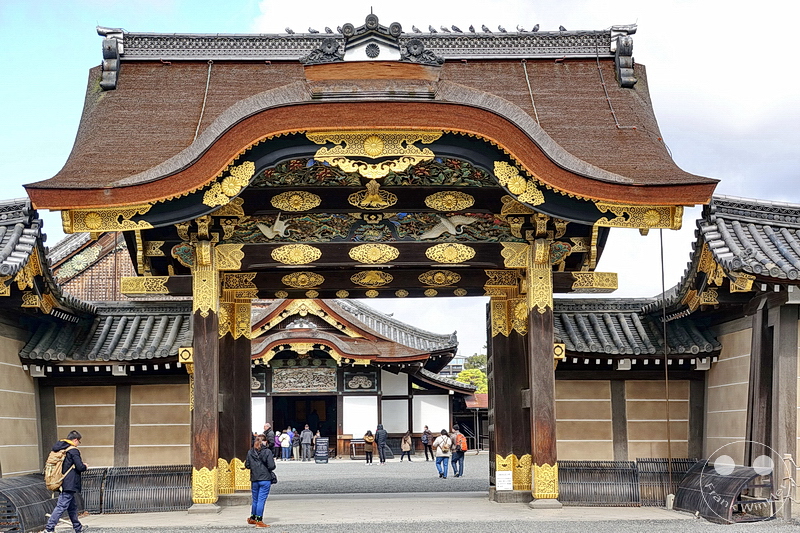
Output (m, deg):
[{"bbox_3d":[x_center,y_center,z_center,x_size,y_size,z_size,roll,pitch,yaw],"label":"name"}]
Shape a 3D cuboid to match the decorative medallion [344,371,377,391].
[{"bbox_3d":[-1.967,5.728,59.757,1.643,0.943,0.140,-1,-8,0],"label":"decorative medallion"}]

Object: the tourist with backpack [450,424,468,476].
[{"bbox_3d":[1.959,6.084,39.669,0.550,1.750,0.520,4,-9,-30],"label":"tourist with backpack"}]

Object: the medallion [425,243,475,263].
[{"bbox_3d":[1.088,-0.275,25.795,1.087,0.449,0.080,0,-8,-3],"label":"medallion"}]

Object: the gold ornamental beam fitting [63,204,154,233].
[{"bbox_3d":[-5.909,-0.948,24.415,1.845,0.576,0.220,0,-8,-3],"label":"gold ornamental beam fitting"}]

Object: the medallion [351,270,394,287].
[{"bbox_3d":[-0.641,0.286,27.559,0.979,0.382,0.080,0,-8,-3],"label":"medallion"}]

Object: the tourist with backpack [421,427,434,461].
[{"bbox_3d":[1.352,8.543,57.913,0.520,1.700,0.400,2,-8,-20],"label":"tourist with backpack"}]

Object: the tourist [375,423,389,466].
[{"bbox_3d":[-0.780,7.732,51.982,0.520,1.740,0.360,1,-8,-9],"label":"tourist"}]

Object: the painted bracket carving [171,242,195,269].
[{"bbox_3d":[-4.611,-0.217,25.614,0.475,0.537,0.250,0,-8,-3],"label":"painted bracket carving"}]

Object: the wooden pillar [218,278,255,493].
[{"bbox_3d":[-3.920,2.779,28.220,0.868,5.017,0.650,0,-8,-3],"label":"wooden pillar"}]

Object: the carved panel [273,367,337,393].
[{"bbox_3d":[-4.699,5.593,59.215,3.171,1.253,0.150,0,-8,-3],"label":"carved panel"}]

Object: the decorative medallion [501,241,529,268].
[{"bbox_3d":[2.464,-0.231,25.871,0.599,0.570,0.120,0,-8,-3],"label":"decorative medallion"}]

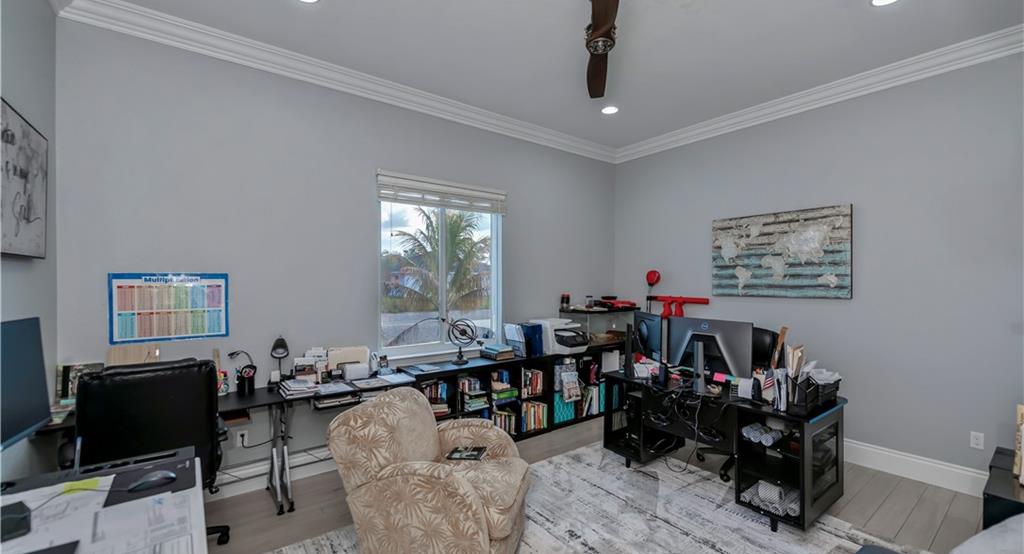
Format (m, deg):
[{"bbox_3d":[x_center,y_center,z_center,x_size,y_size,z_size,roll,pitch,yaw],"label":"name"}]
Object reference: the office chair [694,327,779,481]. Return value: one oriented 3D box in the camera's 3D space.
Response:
[{"bbox_3d":[1.839,0.995,3.234,0.660,1.120,0.620,0,0,-36],"label":"office chair"}]

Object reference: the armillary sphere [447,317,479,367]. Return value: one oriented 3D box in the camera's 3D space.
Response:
[{"bbox_3d":[-0.466,0.570,3.614,0.330,0.430,0.250,0,0,-7],"label":"armillary sphere"}]

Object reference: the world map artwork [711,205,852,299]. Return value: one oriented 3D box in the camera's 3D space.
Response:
[{"bbox_3d":[2.486,-0.196,3.790,0.035,0.785,1.155,0,0,-36],"label":"world map artwork"}]

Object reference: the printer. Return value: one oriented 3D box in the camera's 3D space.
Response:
[{"bbox_3d":[0.505,0.639,4.277,0.460,0.300,0.420,0,0,-36],"label":"printer"}]

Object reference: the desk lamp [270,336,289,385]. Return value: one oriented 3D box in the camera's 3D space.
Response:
[{"bbox_3d":[-1.672,0.624,2.841,0.140,0.370,0.180,0,0,-42],"label":"desk lamp"}]

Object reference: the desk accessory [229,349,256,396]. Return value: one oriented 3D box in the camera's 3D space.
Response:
[{"bbox_3d":[-1.835,0.653,2.709,0.180,0.300,0.140,0,0,-36],"label":"desk accessory"}]

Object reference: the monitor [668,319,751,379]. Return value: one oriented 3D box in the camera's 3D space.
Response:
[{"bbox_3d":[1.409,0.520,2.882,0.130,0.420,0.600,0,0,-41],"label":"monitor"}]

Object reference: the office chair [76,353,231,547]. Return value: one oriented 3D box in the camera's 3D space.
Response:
[{"bbox_3d":[-1.820,0.976,2.025,0.640,1.130,0.700,0,0,-36],"label":"office chair"}]

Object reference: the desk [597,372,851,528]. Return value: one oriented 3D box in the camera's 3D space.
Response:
[{"bbox_3d":[1.513,1.189,3.044,0.730,0.730,1.470,0,0,-36],"label":"desk"}]

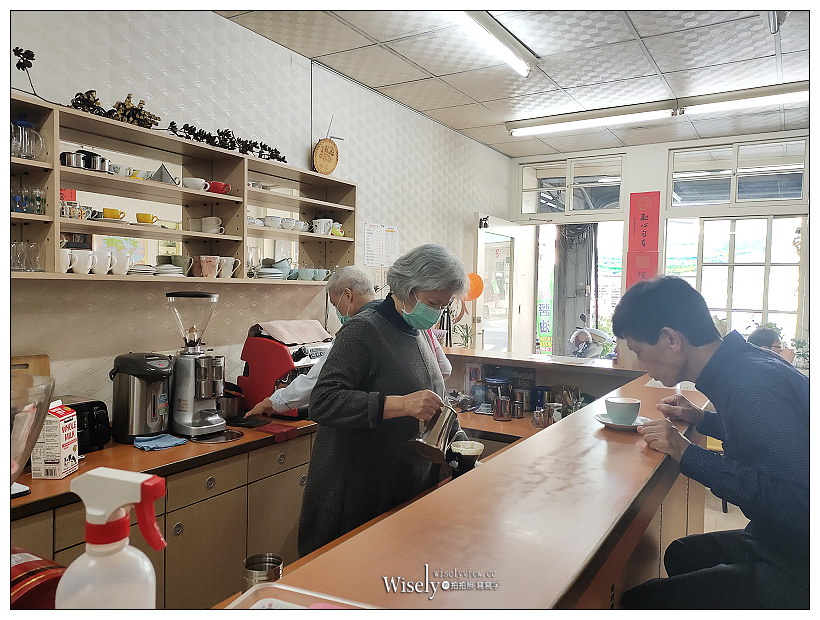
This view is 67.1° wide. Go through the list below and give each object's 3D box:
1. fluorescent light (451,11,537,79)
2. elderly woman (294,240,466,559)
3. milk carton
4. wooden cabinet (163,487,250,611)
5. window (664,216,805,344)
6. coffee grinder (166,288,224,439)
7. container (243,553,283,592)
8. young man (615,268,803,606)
[{"bbox_3d":[0.360,-1.332,2.950,0.095,0.120,1.240,3,3,32],"label":"fluorescent light"},{"bbox_3d":[-0.093,0.589,1.943,0.520,1.565,0.470,3,3,32],"label":"elderly woman"},{"bbox_3d":[-1.158,0.417,2.022,0.095,0.244,0.095,1,2,1],"label":"milk carton"},{"bbox_3d":[-0.971,0.974,2.484,0.480,0.538,0.391,3,3,32],"label":"wooden cabinet"},{"bbox_3d":[2.641,-0.207,5.123,1.030,1.120,0.100,3,3,32],"label":"window"},{"bbox_3d":[-0.953,0.215,2.667,0.300,0.605,0.210,3,3,32],"label":"coffee grinder"},{"bbox_3d":[-0.288,0.540,1.212,0.077,0.094,0.077,3,3,32],"label":"container"},{"bbox_3d":[0.753,0.551,1.243,0.720,1.230,0.520,3,3,32],"label":"young man"}]

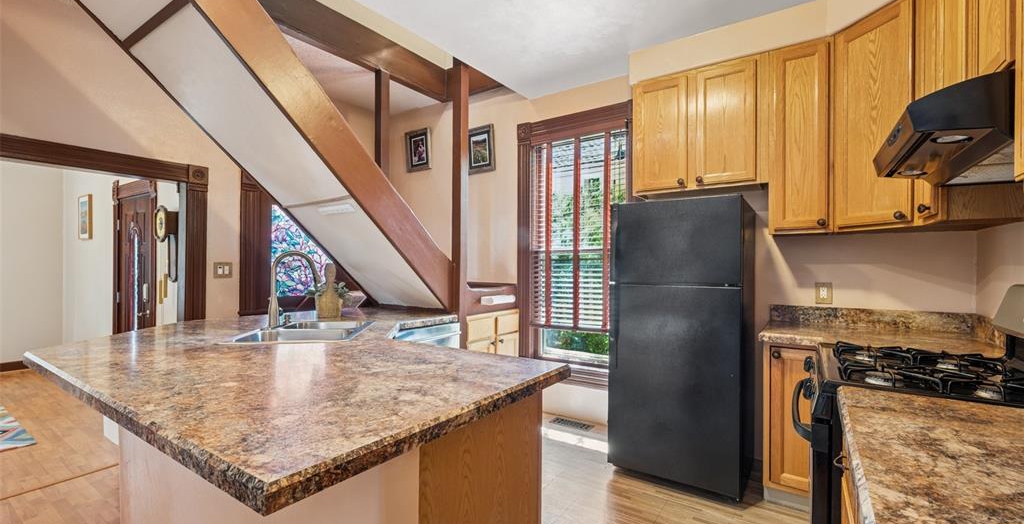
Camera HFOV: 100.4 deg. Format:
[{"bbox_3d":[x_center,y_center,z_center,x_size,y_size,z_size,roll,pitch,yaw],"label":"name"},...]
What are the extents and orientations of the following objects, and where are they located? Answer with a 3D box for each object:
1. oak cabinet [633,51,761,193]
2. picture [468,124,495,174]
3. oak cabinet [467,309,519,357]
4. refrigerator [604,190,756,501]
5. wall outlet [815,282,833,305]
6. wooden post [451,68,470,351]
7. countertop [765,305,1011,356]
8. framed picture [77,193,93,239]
[{"bbox_3d":[1.244,-0.838,2.846,0.776,0.764,0.325,0,-1,34],"label":"oak cabinet"},{"bbox_3d":[-0.316,-1.071,4.095,0.375,0.445,0.030,0,-1,34],"label":"picture"},{"bbox_3d":[-0.367,0.856,3.666,0.560,0.880,0.710,0,-1,34],"label":"oak cabinet"},{"bbox_3d":[1.084,0.468,2.703,0.735,1.645,0.700,0,-1,34],"label":"refrigerator"},{"bbox_3d":[1.894,0.191,2.587,0.077,0.120,0.009,0,-1,34],"label":"wall outlet"},{"bbox_3d":[-0.391,-0.087,3.211,0.083,2.750,0.083,0,-1,34],"label":"wooden post"},{"bbox_3d":[1.816,0.345,2.171,0.935,0.146,0.780,0,-1,34],"label":"countertop"},{"bbox_3d":[-4.864,-0.506,4.861,0.450,0.490,0.040,0,-1,34],"label":"framed picture"}]

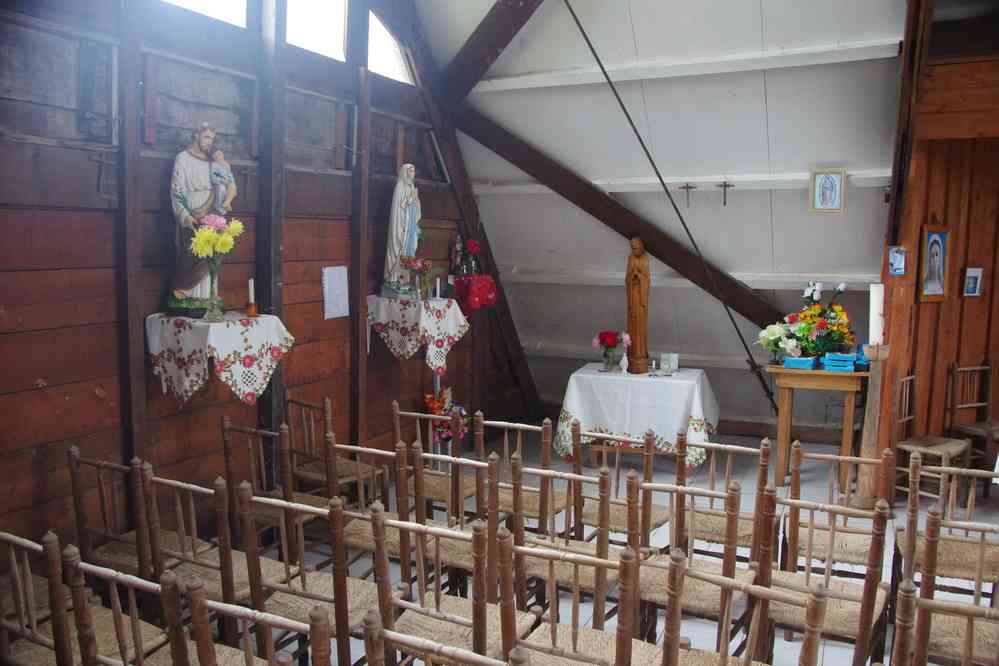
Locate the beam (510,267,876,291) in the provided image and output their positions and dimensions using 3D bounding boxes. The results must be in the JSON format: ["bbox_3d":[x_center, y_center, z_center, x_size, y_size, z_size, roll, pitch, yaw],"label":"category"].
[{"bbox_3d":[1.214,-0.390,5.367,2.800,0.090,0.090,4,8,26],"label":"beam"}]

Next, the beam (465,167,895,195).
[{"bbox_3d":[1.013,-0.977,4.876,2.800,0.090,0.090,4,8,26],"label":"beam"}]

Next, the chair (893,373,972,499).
[{"bbox_3d":[2.606,0.658,4.556,0.440,0.840,0.380,-6,9,-41],"label":"chair"}]

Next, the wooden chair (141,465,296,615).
[{"bbox_3d":[-0.959,0.848,2.670,0.445,0.853,0.430,4,8,24],"label":"wooden chair"}]

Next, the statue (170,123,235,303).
[{"bbox_3d":[-1.288,-0.485,3.239,0.220,0.830,0.280,4,8,26],"label":"statue"}]

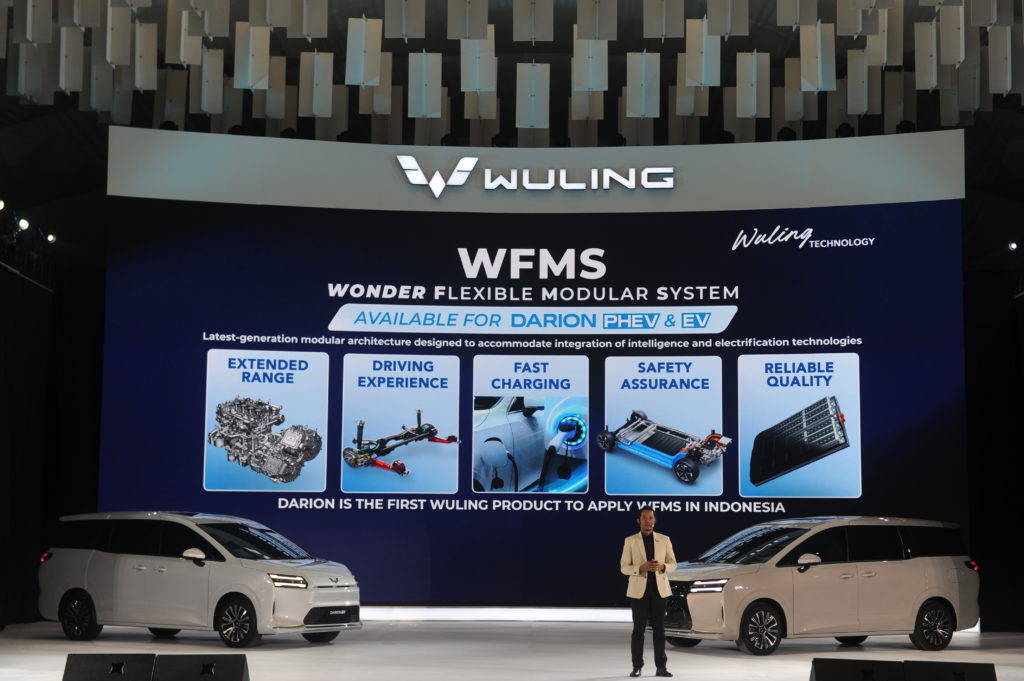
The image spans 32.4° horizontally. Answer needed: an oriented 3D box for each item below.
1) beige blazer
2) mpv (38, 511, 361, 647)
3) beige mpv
[{"bbox_3d":[1.404,2.304,18.125,0.560,0.700,0.350,1,-7,-2],"label":"beige blazer"},{"bbox_3d":[-4.267,3.229,24.070,4.900,1.760,1.890,-4,-8,33],"label":"mpv"},{"bbox_3d":[3.961,3.204,23.378,4.900,1.760,1.890,4,-8,-30],"label":"beige mpv"}]

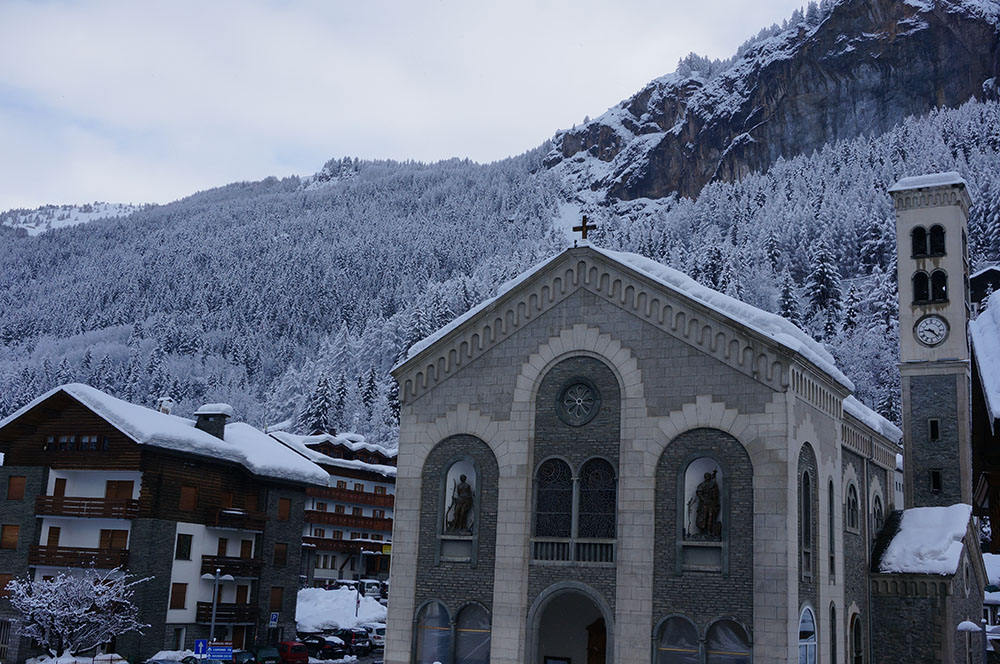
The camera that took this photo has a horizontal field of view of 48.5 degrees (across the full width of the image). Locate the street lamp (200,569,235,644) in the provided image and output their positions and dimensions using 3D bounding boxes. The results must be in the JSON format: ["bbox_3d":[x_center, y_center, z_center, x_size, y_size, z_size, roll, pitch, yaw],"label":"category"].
[{"bbox_3d":[-12.797,13.213,49.437,1.550,5.200,0.650,6,-13,-13],"label":"street lamp"}]

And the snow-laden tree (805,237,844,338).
[{"bbox_3d":[55.560,-7.448,190.000,5.900,17.200,5.900,-1,-13,16],"label":"snow-laden tree"}]

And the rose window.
[{"bbox_3d":[3.228,2.895,45.435,1.950,1.950,0.280,-4,-15,30],"label":"rose window"}]

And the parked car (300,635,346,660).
[{"bbox_3d":[-11.531,20.044,70.500,4.200,1.450,1.750,-7,-15,41],"label":"parked car"}]

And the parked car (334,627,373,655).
[{"bbox_3d":[-10.102,20.137,72.634,1.700,1.650,3.900,15,-17,-42],"label":"parked car"}]

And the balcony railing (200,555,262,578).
[{"bbox_3d":[-16.005,14.133,66.613,0.800,1.111,4.747,-3,-14,25],"label":"balcony railing"}]

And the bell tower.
[{"bbox_3d":[23.654,5.075,59.628,3.700,26.801,3.700,-4,-14,30],"label":"bell tower"}]

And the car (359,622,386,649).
[{"bbox_3d":[-8.741,21.049,77.389,1.770,1.560,4.200,9,-14,-25],"label":"car"}]

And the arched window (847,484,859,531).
[{"bbox_3d":[13.884,6.956,43.994,0.270,1.850,1.950,-4,-14,30],"label":"arched window"}]

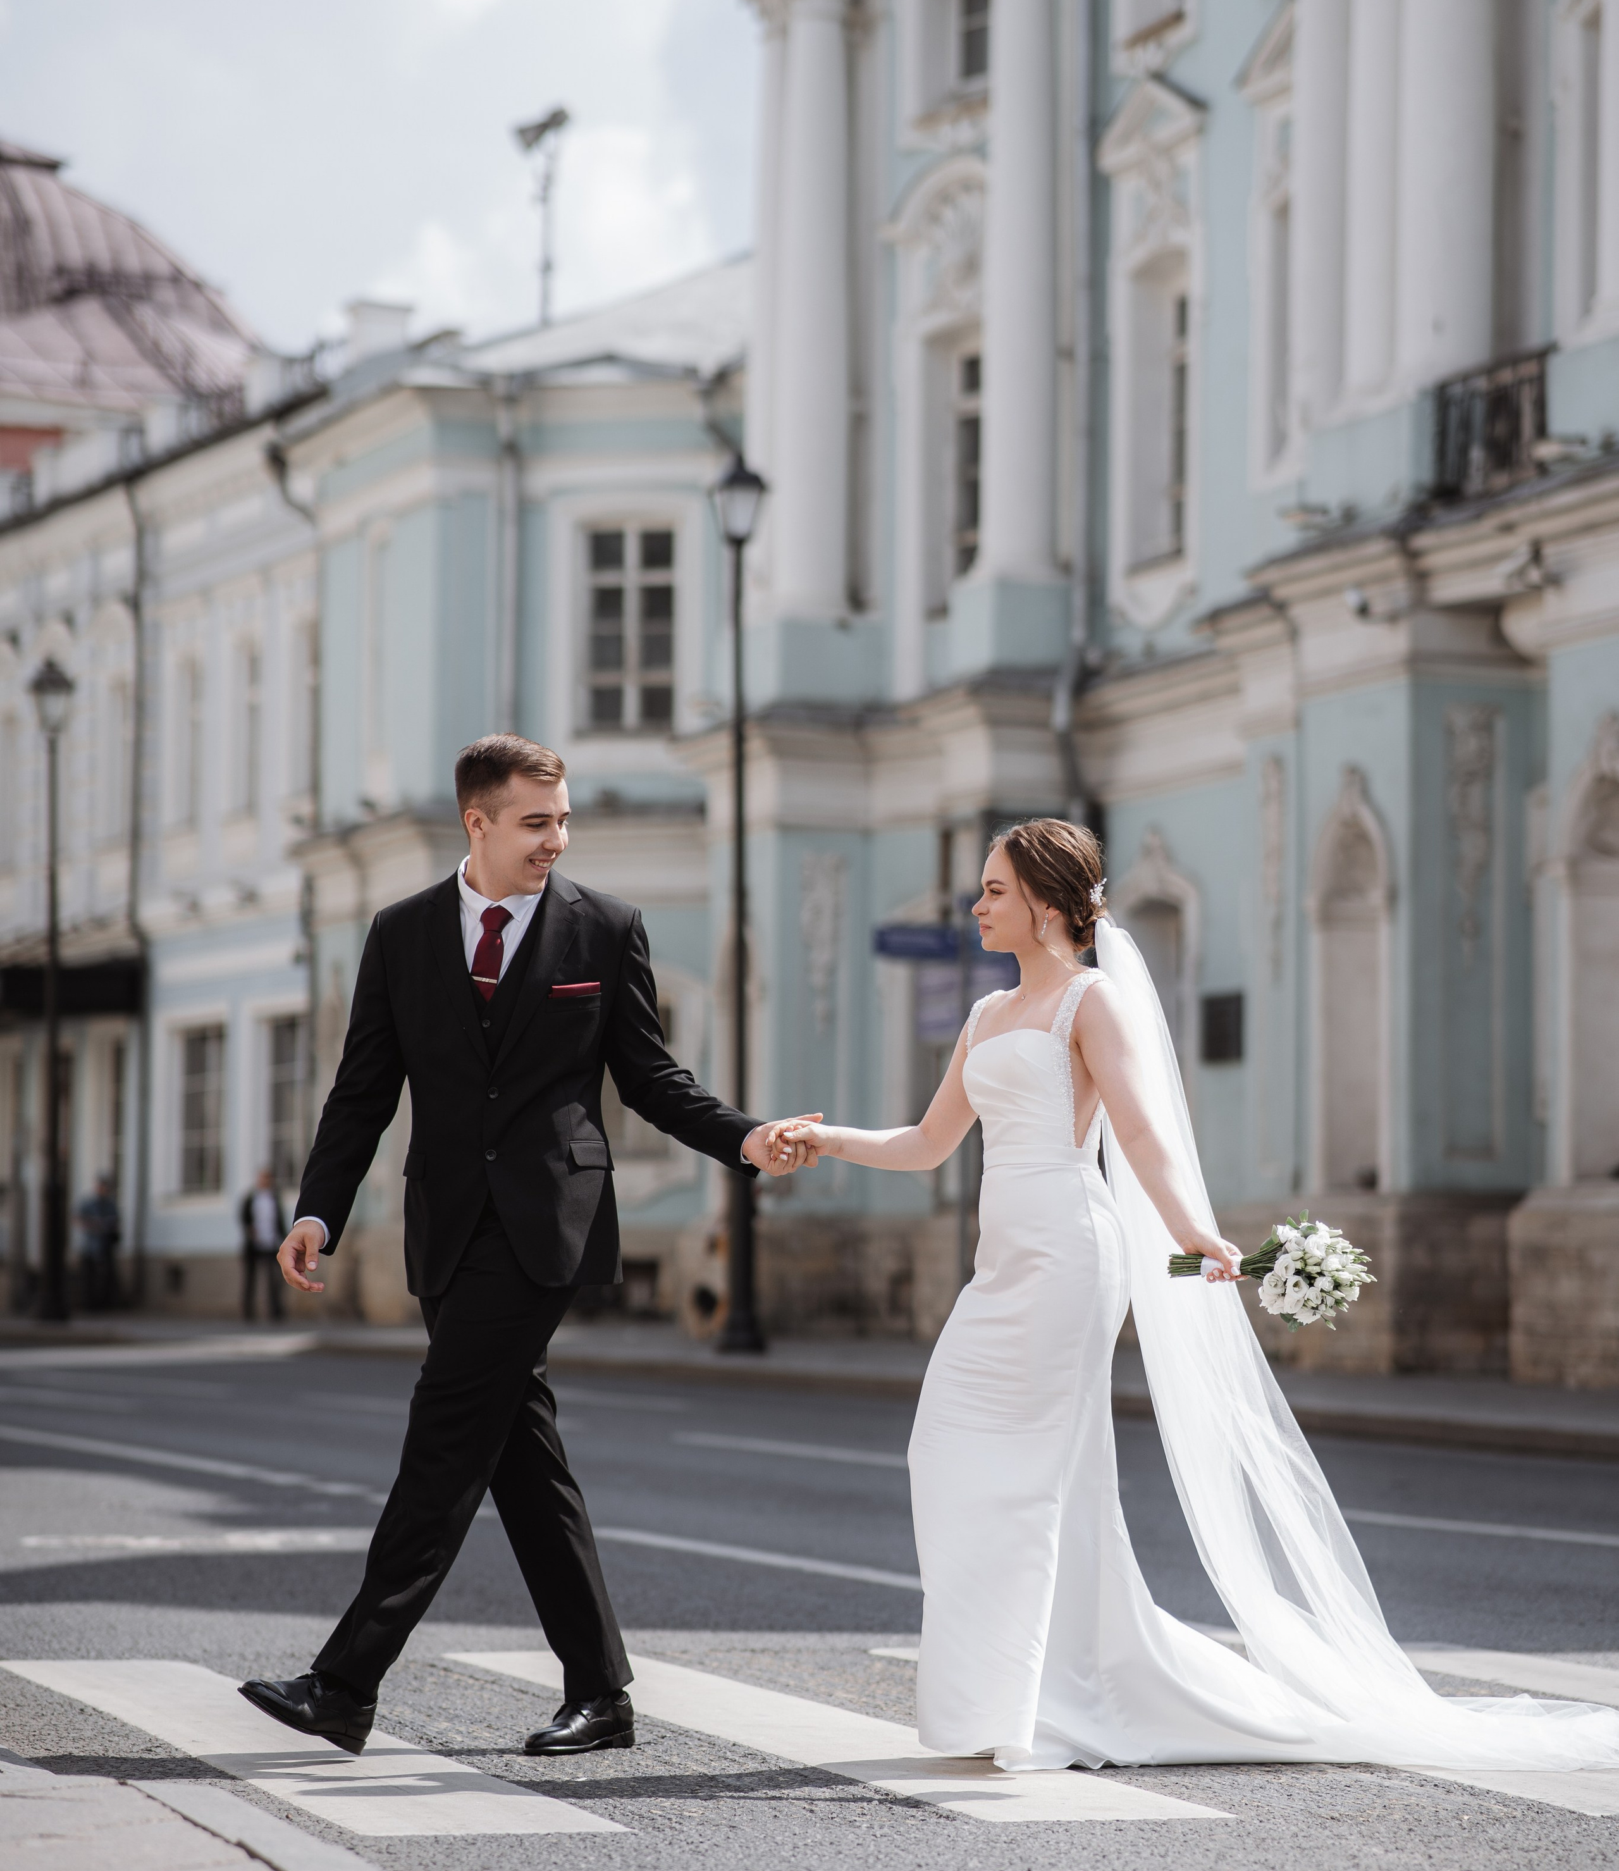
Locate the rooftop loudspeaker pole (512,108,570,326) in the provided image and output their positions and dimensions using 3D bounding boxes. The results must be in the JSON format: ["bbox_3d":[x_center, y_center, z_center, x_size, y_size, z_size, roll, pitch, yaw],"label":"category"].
[{"bbox_3d":[-3.012,-8.064,64.300,0.580,2.450,0.320,2,-4,-25],"label":"rooftop loudspeaker pole"}]

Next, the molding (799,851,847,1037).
[{"bbox_3d":[0.131,0.079,52.578,0.400,1.680,0.100,2,-3,-18],"label":"molding"}]

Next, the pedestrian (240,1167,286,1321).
[{"bbox_3d":[-6.093,3.447,63.904,0.520,1.720,0.340,1,-3,-6],"label":"pedestrian"}]

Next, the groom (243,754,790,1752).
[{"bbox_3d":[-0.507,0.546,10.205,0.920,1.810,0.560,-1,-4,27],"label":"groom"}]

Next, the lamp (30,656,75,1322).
[{"bbox_3d":[-7.999,0.563,60.560,0.440,7.050,0.440,2,-3,-18],"label":"lamp"}]

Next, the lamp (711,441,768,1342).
[{"bbox_3d":[-0.552,-0.252,45.085,0.440,7.050,0.440,1,-3,0],"label":"lamp"}]

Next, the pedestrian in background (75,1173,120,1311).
[{"bbox_3d":[-8.961,3.858,72.193,0.520,1.720,0.340,0,-3,14],"label":"pedestrian in background"}]

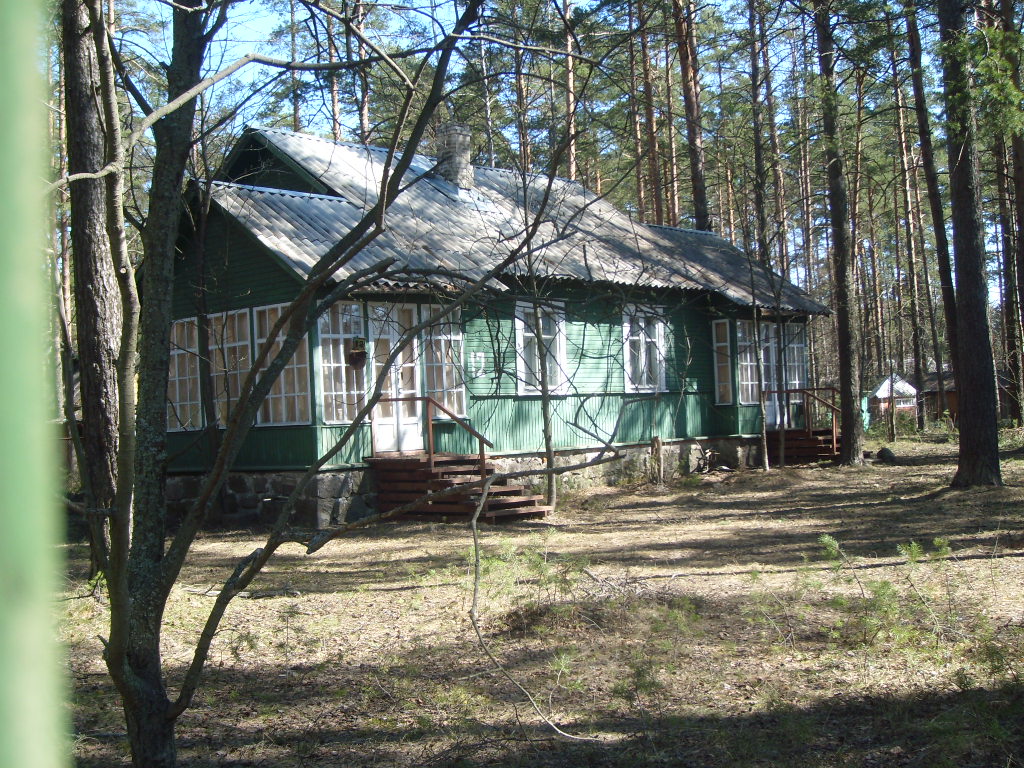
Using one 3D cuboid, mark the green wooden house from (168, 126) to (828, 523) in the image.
[{"bbox_3d":[-1.015,-1.314,25.947,8.500,6.830,15.150,-4,-2,41],"label":"green wooden house"}]

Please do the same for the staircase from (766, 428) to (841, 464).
[{"bbox_3d":[6.502,1.307,27.371,1.730,0.770,1.420,-4,-2,41],"label":"staircase"}]

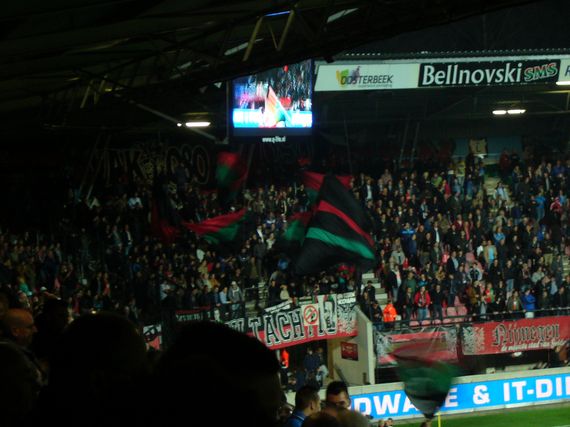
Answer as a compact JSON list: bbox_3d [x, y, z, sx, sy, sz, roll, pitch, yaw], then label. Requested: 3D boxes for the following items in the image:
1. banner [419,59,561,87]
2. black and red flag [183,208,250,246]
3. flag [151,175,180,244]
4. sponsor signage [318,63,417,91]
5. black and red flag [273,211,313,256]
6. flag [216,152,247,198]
[{"bbox_3d":[8.329,-5.669,70.017,6.320,0.980,0.150,-3,1,-20],"label":"banner"},{"bbox_3d":[-2.775,0.587,70.000,2.670,1.530,0.450,-3,1,-9],"label":"black and red flag"},{"bbox_3d":[-4.840,-0.162,70.000,1.180,2.750,0.450,-3,1,-9],"label":"flag"},{"bbox_3d":[3.306,-5.372,68.187,4.340,1.000,0.150,-3,1,-20],"label":"sponsor signage"},{"bbox_3d":[0.324,0.810,70.000,1.690,1.890,0.450,-3,1,-9],"label":"black and red flag"},{"bbox_3d":[-2.291,-1.627,74.000,1.330,1.990,0.450,-3,1,-9],"label":"flag"}]

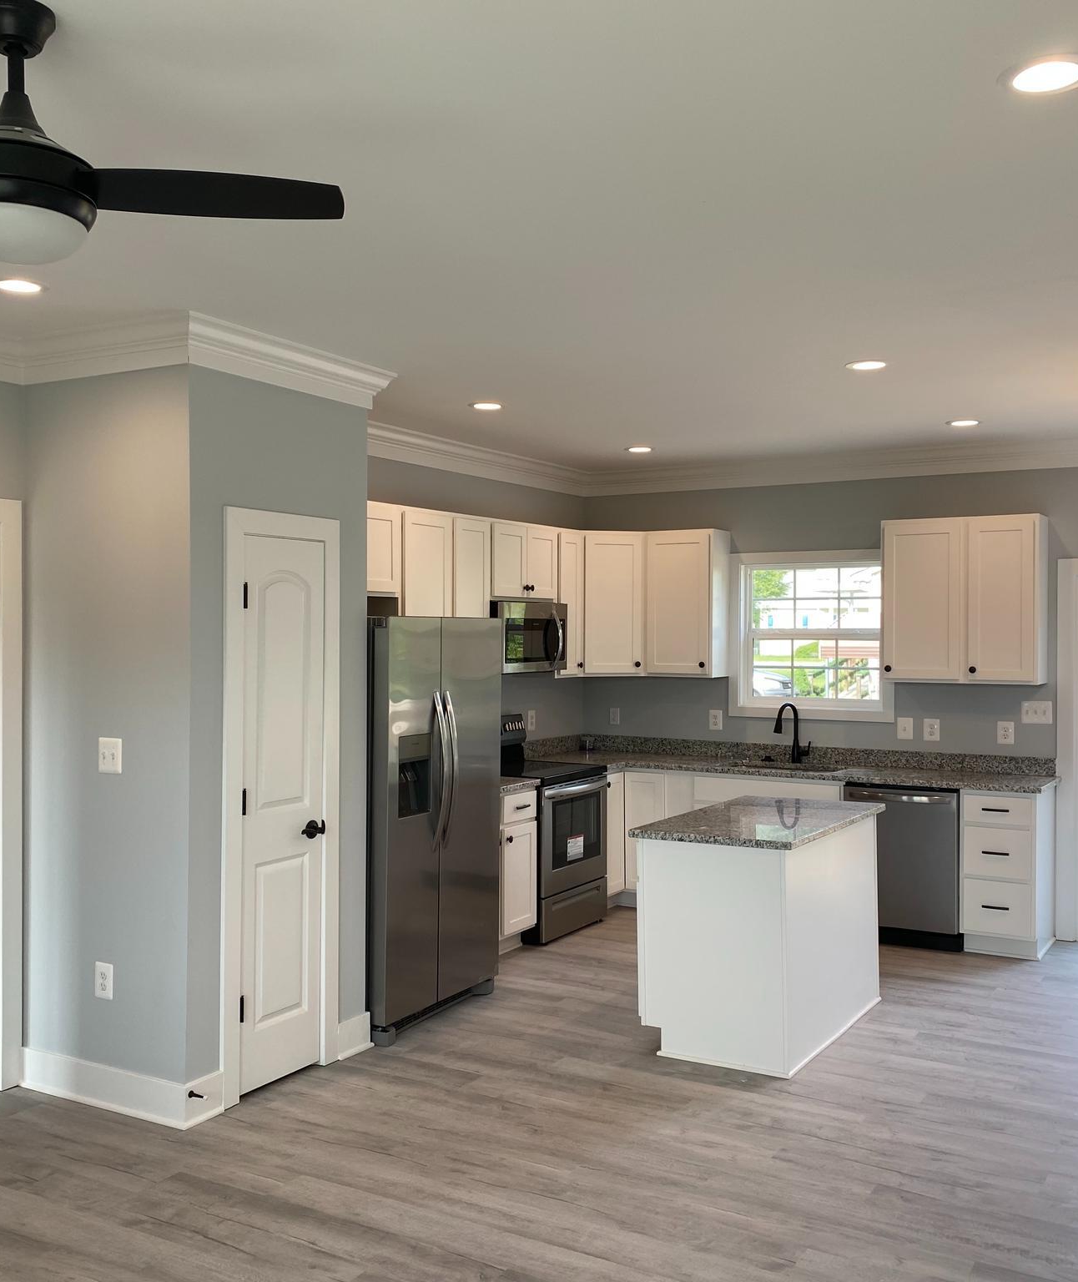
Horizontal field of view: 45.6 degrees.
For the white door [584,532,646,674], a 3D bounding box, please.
[{"bbox_3d":[0.478,-0.231,8.074,0.386,0.879,0.024,0,0,-15],"label":"white door"}]

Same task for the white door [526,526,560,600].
[{"bbox_3d":[0.014,-0.452,7.623,0.025,0.410,0.363,0,0,30],"label":"white door"}]

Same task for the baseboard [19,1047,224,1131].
[{"bbox_3d":[-1.519,1.585,4.646,0.853,0.142,0.195,0,0,30],"label":"baseboard"}]

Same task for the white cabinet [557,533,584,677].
[{"bbox_3d":[0.055,-0.231,7.890,0.323,0.907,0.327,0,0,31],"label":"white cabinet"}]

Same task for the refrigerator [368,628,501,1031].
[{"bbox_3d":[-0.741,0.775,5.860,0.880,1.755,0.900,0,0,30],"label":"refrigerator"}]

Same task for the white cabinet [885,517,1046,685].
[{"bbox_3d":[2.401,-0.221,7.254,0.851,0.918,0.320,0,0,30],"label":"white cabinet"}]

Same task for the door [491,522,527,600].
[{"bbox_3d":[-0.172,-0.451,7.303,0.025,0.410,0.370,0,0,30],"label":"door"}]

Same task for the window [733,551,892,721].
[{"bbox_3d":[1.670,-0.037,7.860,1.034,1.033,0.109,0,0,31],"label":"window"}]

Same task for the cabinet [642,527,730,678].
[{"bbox_3d":[0.941,-0.232,8.101,0.446,0.918,0.320,0,0,30],"label":"cabinet"}]

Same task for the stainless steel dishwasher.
[{"bbox_3d":[2.094,1.212,7.193,0.614,0.863,0.604,0,0,31],"label":"stainless steel dishwasher"}]

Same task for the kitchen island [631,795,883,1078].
[{"bbox_3d":[0.982,1.209,5.553,0.679,0.905,1.299,0,0,30],"label":"kitchen island"}]

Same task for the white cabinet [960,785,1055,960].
[{"bbox_3d":[2.563,1.224,6.986,0.388,0.873,0.630,0,0,30],"label":"white cabinet"}]

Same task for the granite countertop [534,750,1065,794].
[{"bbox_3d":[1.361,0.758,7.469,3.008,0.033,0.918,0,0,31],"label":"granite countertop"}]

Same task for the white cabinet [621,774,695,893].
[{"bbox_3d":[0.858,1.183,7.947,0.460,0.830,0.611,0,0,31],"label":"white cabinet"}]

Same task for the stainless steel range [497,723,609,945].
[{"bbox_3d":[-0.041,1.053,7.359,0.670,1.190,0.765,0,0,30],"label":"stainless steel range"}]

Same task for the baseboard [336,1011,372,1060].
[{"bbox_3d":[-0.739,1.586,5.172,0.032,0.142,0.222,0,0,30],"label":"baseboard"}]

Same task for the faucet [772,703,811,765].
[{"bbox_3d":[1.518,0.560,7.667,0.134,0.364,0.252,0,0,31],"label":"faucet"}]

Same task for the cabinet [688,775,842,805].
[{"bbox_3d":[1.437,1.206,7.604,0.916,0.869,0.611,0,0,31],"label":"cabinet"}]

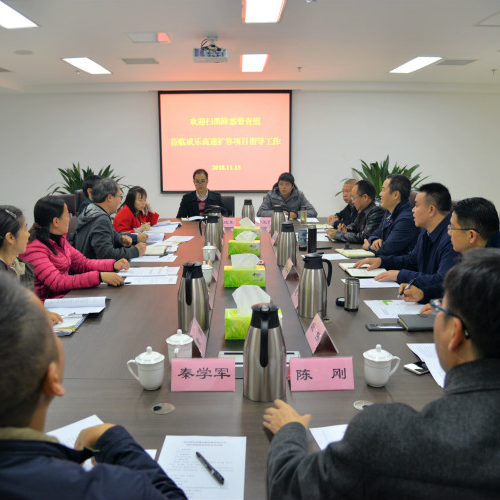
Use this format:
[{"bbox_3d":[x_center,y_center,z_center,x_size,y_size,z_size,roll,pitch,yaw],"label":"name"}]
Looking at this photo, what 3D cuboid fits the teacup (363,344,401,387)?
[{"bbox_3d":[0.421,0.365,1.596,0.119,0.131,0.092,0,11,-1],"label":"teacup"}]

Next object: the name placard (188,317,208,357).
[{"bbox_3d":[-0.222,0.335,1.935,0.099,0.088,0.202,0,11,-2],"label":"name placard"}]

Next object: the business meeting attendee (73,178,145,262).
[{"bbox_3d":[-1.014,0.146,3.617,0.700,1.300,0.550,-2,11,-9],"label":"business meeting attendee"}]

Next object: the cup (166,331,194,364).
[{"bbox_3d":[-0.245,0.347,1.728,0.096,0.142,0.122,3,11,13],"label":"cup"}]

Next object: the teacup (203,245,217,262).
[{"bbox_3d":[-0.275,0.024,3.426,0.096,0.142,0.120,0,11,-2],"label":"teacup"}]

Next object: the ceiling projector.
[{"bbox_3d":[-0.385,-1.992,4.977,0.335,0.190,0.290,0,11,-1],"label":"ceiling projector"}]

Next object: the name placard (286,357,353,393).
[{"bbox_3d":[0.229,0.386,1.595,0.200,0.090,0.090,0,11,-1],"label":"name placard"}]

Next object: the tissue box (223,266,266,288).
[{"bbox_3d":[-0.027,0.154,2.861,0.231,0.092,0.122,0,11,-1],"label":"tissue box"}]

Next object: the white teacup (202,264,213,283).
[{"bbox_3d":[-0.257,0.137,2.834,0.096,0.142,0.115,0,11,-2],"label":"white teacup"}]

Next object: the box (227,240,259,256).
[{"bbox_3d":[-0.042,-0.014,3.751,0.232,0.097,0.112,0,11,-2],"label":"box"}]

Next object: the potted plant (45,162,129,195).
[{"bbox_3d":[-2.321,-0.575,7.212,1.150,1.360,1.100,0,11,-1],"label":"potted plant"}]

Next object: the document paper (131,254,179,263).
[{"bbox_3d":[-0.687,0.066,3.582,0.297,0.003,0.210,0,11,-1],"label":"document paper"}]

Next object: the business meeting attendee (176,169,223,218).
[{"bbox_3d":[-0.606,-0.291,5.917,0.560,1.290,0.680,-1,11,-3],"label":"business meeting attendee"}]

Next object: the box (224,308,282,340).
[{"bbox_3d":[0.014,0.306,2.069,0.232,0.097,0.112,0,11,-2],"label":"box"}]

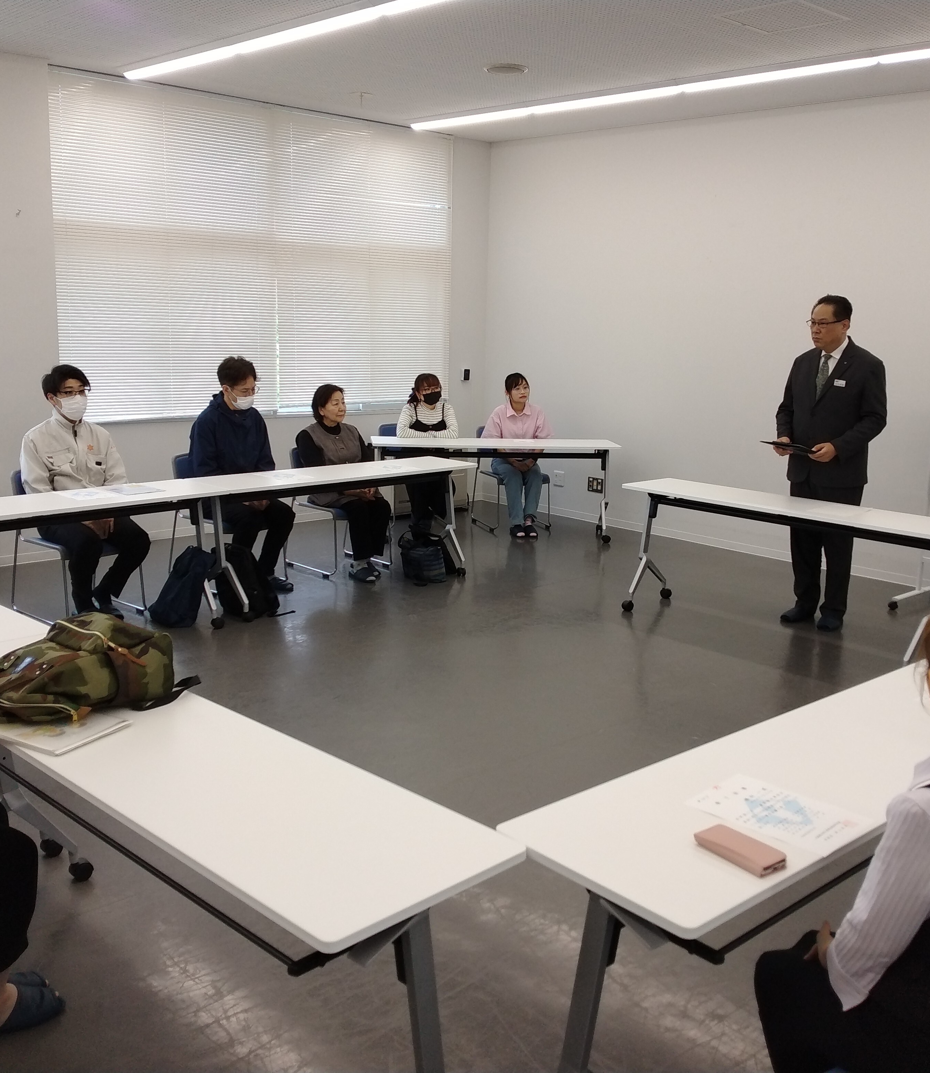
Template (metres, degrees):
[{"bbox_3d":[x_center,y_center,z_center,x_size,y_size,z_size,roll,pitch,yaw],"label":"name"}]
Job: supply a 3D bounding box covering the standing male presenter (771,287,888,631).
[{"bbox_3d":[1.980,-0.398,6.119,0.450,1.770,0.580,-8,15,-39],"label":"standing male presenter"}]

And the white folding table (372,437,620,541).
[{"bbox_3d":[0.210,-0.342,8.234,1.800,0.710,0.455,1,12,-6],"label":"white folding table"}]

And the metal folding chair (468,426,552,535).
[{"bbox_3d":[0.371,-0.471,8.743,0.510,0.770,0.530,-2,12,-19],"label":"metal folding chair"}]

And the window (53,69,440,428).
[{"bbox_3d":[-1.340,-1.960,8.032,3.350,2.157,0.120,-9,16,-43],"label":"window"}]

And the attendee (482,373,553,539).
[{"bbox_3d":[0.412,-0.647,8.562,0.530,1.190,0.740,-1,12,-13],"label":"attendee"}]

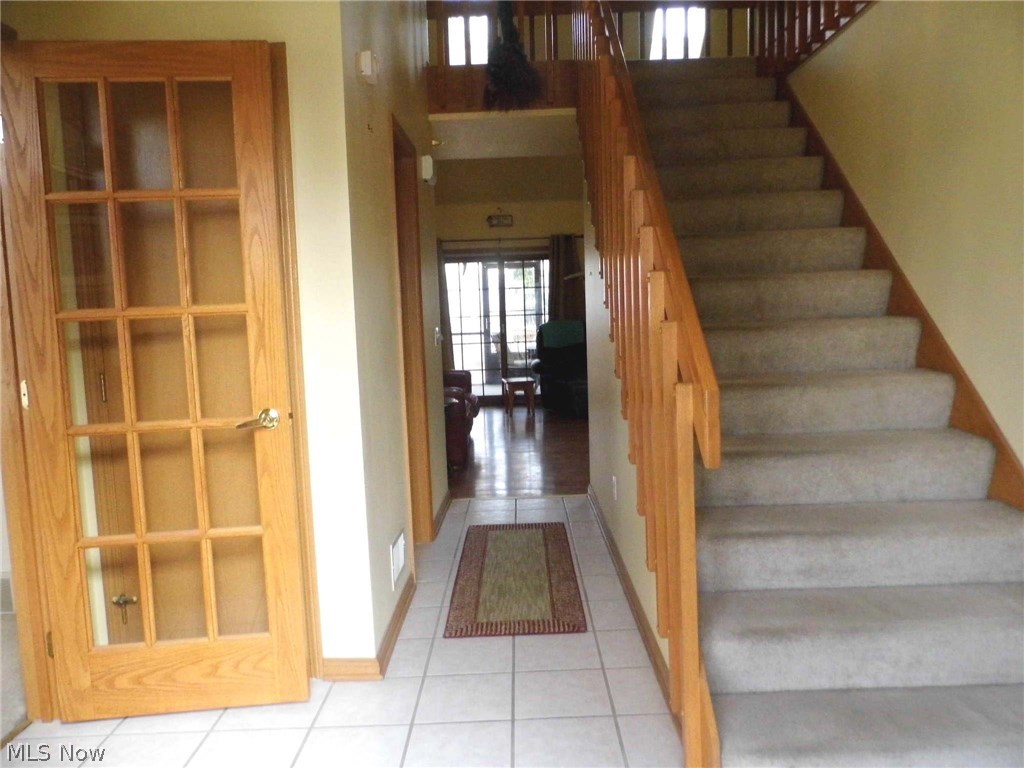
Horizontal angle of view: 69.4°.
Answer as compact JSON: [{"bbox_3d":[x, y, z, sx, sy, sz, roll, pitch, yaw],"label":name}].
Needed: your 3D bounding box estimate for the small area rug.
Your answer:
[{"bbox_3d":[0.020,0.877,3.535,0.544,0.010,1.467,-2,5,1],"label":"small area rug"}]

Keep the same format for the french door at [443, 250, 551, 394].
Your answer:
[{"bbox_3d":[-0.188,-0.755,10.076,1.700,2.030,0.100,-2,5,1],"label":"french door"}]

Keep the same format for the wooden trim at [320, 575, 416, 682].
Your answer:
[{"bbox_3d":[-0.537,0.925,2.921,0.210,0.078,0.860,-2,5,1],"label":"wooden trim"}]

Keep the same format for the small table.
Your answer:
[{"bbox_3d":[0.089,0.164,8.856,0.340,0.410,0.420,-3,6,-9],"label":"small table"}]

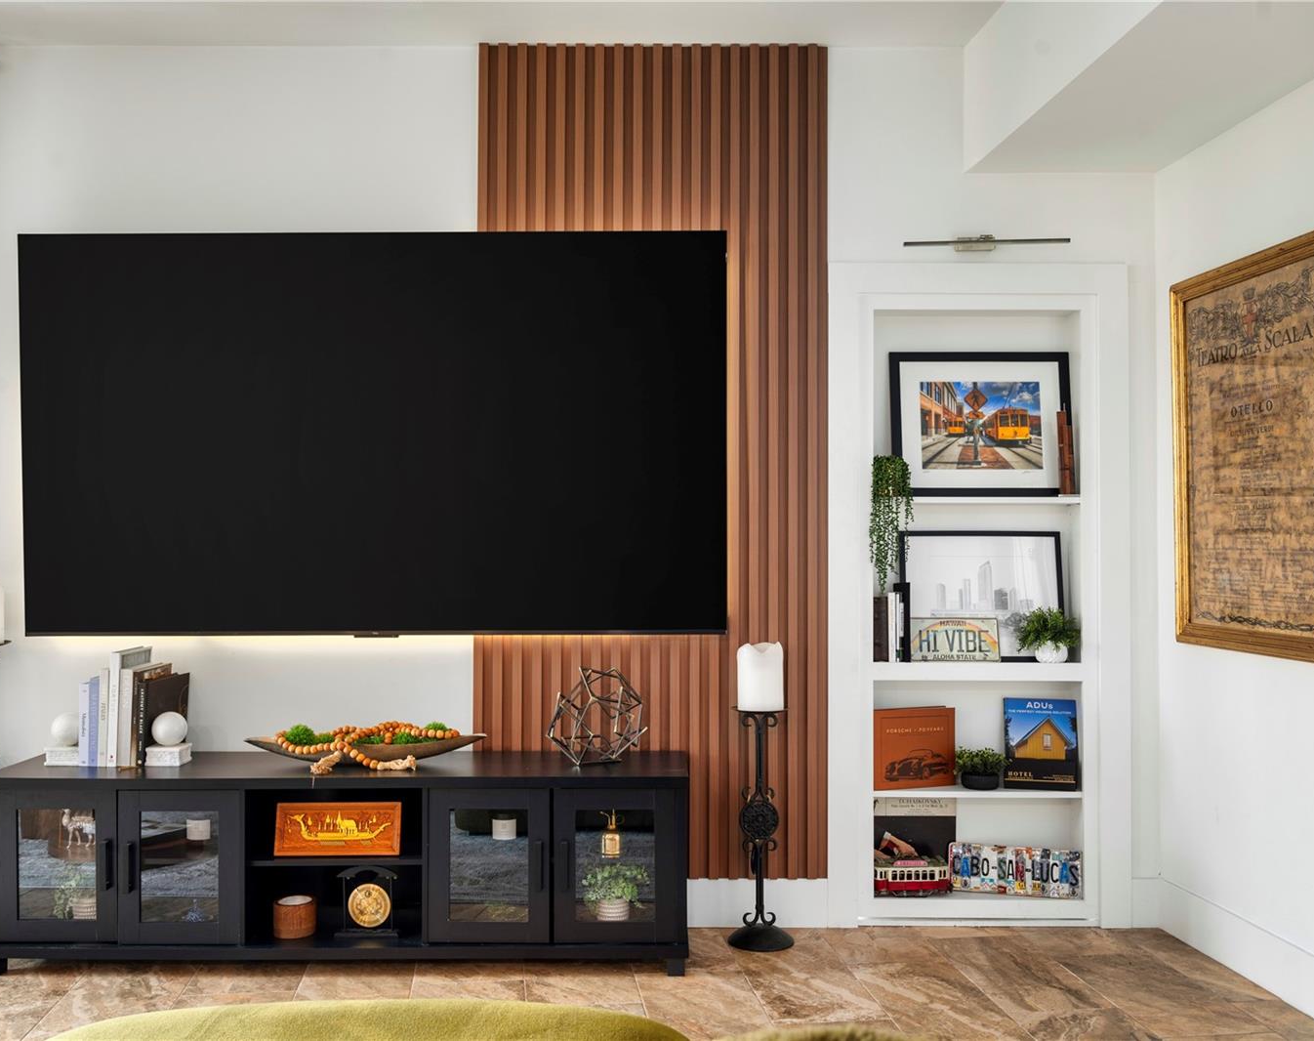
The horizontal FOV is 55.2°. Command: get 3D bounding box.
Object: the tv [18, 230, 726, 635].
[{"bbox_3d":[-0.870,-0.268,3.892,2.162,1.235,0.060,0,2,0],"label":"tv"}]

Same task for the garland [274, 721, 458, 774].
[{"bbox_3d":[-0.856,0.657,3.662,0.539,0.122,0.218,0,-1,0],"label":"garland"}]

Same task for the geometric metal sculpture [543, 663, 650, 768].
[{"bbox_3d":[-0.179,0.578,3.747,0.303,0.283,0.290,0,-1,0],"label":"geometric metal sculpture"}]

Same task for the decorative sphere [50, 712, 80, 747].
[{"bbox_3d":[-1.749,0.623,3.742,0.101,0.101,0.101,0,-1,0],"label":"decorative sphere"}]

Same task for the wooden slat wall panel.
[{"bbox_3d":[-0.015,-0.189,3.950,1.100,2.613,0.026,0,-1,0],"label":"wooden slat wall panel"}]

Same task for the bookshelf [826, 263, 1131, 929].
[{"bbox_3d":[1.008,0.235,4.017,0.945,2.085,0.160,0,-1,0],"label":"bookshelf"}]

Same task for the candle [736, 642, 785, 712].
[{"bbox_3d":[0.316,0.475,3.834,0.141,0.207,0.141,0,-1,0],"label":"candle"}]

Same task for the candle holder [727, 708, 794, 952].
[{"bbox_3d":[0.315,0.926,3.828,0.202,0.699,0.202,0,-1,0],"label":"candle holder"}]

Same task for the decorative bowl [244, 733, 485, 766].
[{"bbox_3d":[-0.863,0.675,3.721,0.715,0.087,0.180,0,-1,0],"label":"decorative bowl"}]

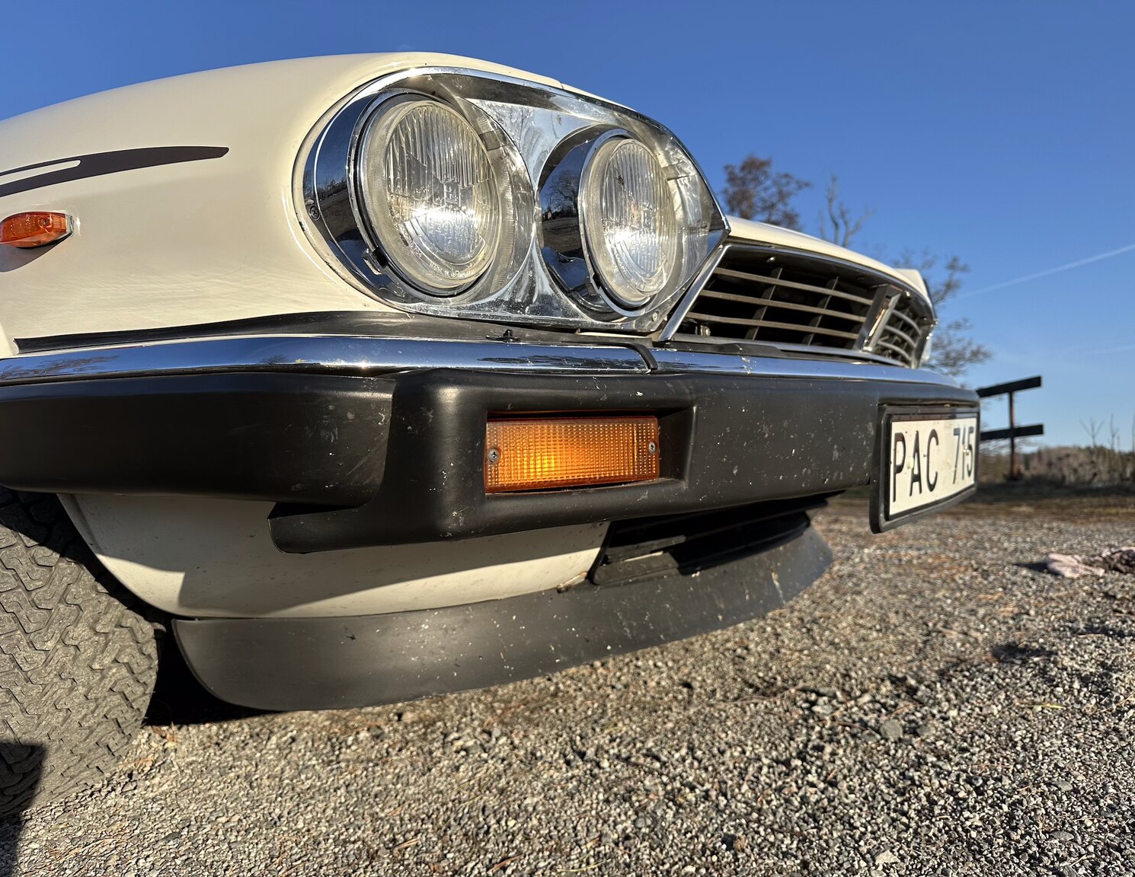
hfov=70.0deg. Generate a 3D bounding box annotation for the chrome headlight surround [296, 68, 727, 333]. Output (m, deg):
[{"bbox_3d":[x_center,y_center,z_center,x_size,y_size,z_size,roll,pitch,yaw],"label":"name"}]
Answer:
[{"bbox_3d":[-0.008,-0.187,0.668,0.115,0.190,0.425,0,2,44],"label":"chrome headlight surround"}]

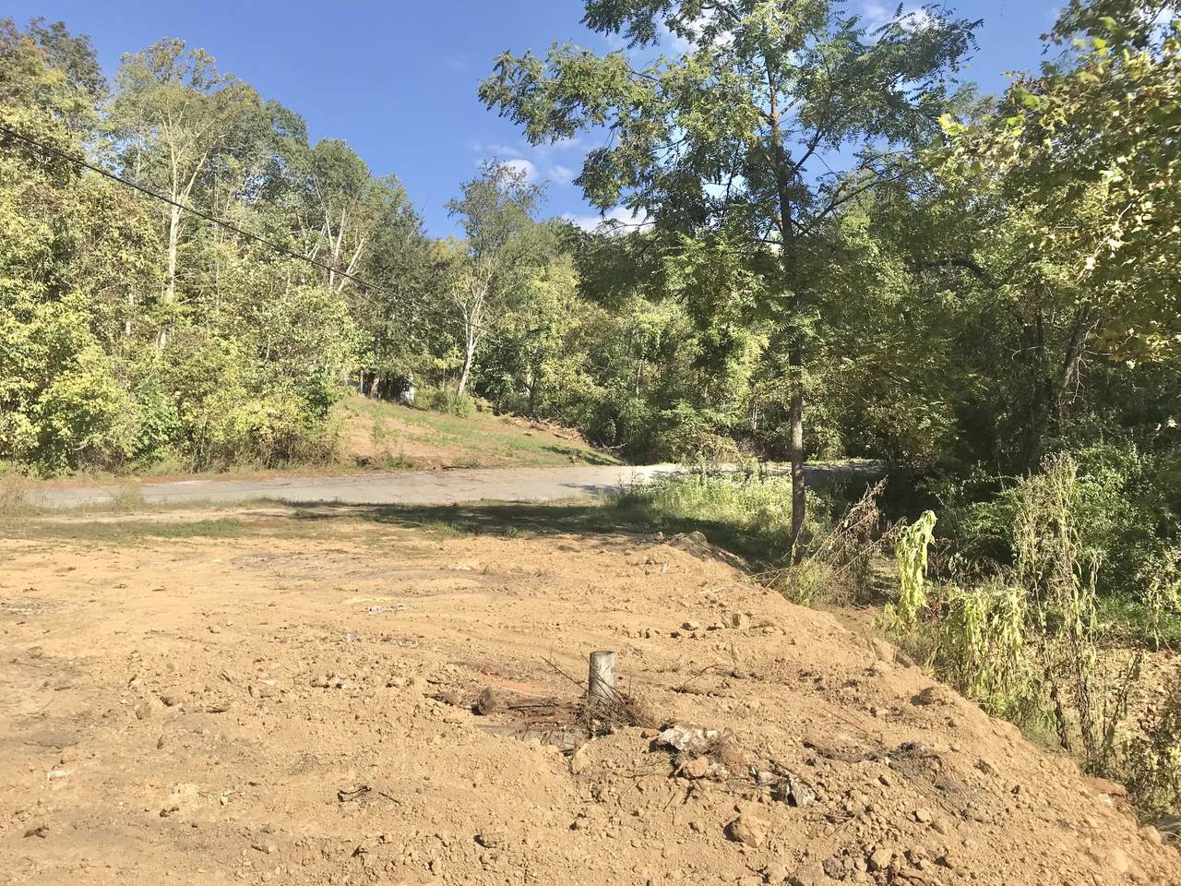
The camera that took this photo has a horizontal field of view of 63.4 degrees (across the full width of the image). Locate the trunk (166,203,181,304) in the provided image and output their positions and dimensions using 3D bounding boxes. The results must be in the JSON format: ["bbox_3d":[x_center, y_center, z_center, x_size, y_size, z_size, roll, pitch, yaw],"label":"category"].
[{"bbox_3d":[-19.623,-8.931,45.000,0.360,4.700,0.360,3,0,0],"label":"trunk"}]

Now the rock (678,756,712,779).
[{"bbox_3d":[0.513,1.589,4.680,0.145,0.090,0.120,0,0,0],"label":"rock"}]

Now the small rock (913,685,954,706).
[{"bbox_3d":[2.171,1.598,6.050,0.250,0.100,0.190,0,0,0],"label":"small rock"}]

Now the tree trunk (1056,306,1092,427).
[{"bbox_3d":[9.118,-1.434,18.000,0.250,2.300,0.250,14,0,0],"label":"tree trunk"}]

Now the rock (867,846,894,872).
[{"bbox_3d":[1.124,1.610,3.700,0.100,0.075,0.090,0,0,0],"label":"rock"}]

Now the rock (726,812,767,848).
[{"bbox_3d":[0.650,1.597,3.950,0.165,0.105,0.145,0,0,0],"label":"rock"}]

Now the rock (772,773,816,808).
[{"bbox_3d":[0.926,1.582,4.350,0.195,0.110,0.140,0,0,0],"label":"rock"}]

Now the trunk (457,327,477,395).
[{"bbox_3d":[-5.586,-3.634,43.000,0.420,3.150,0.400,10,0,0],"label":"trunk"}]

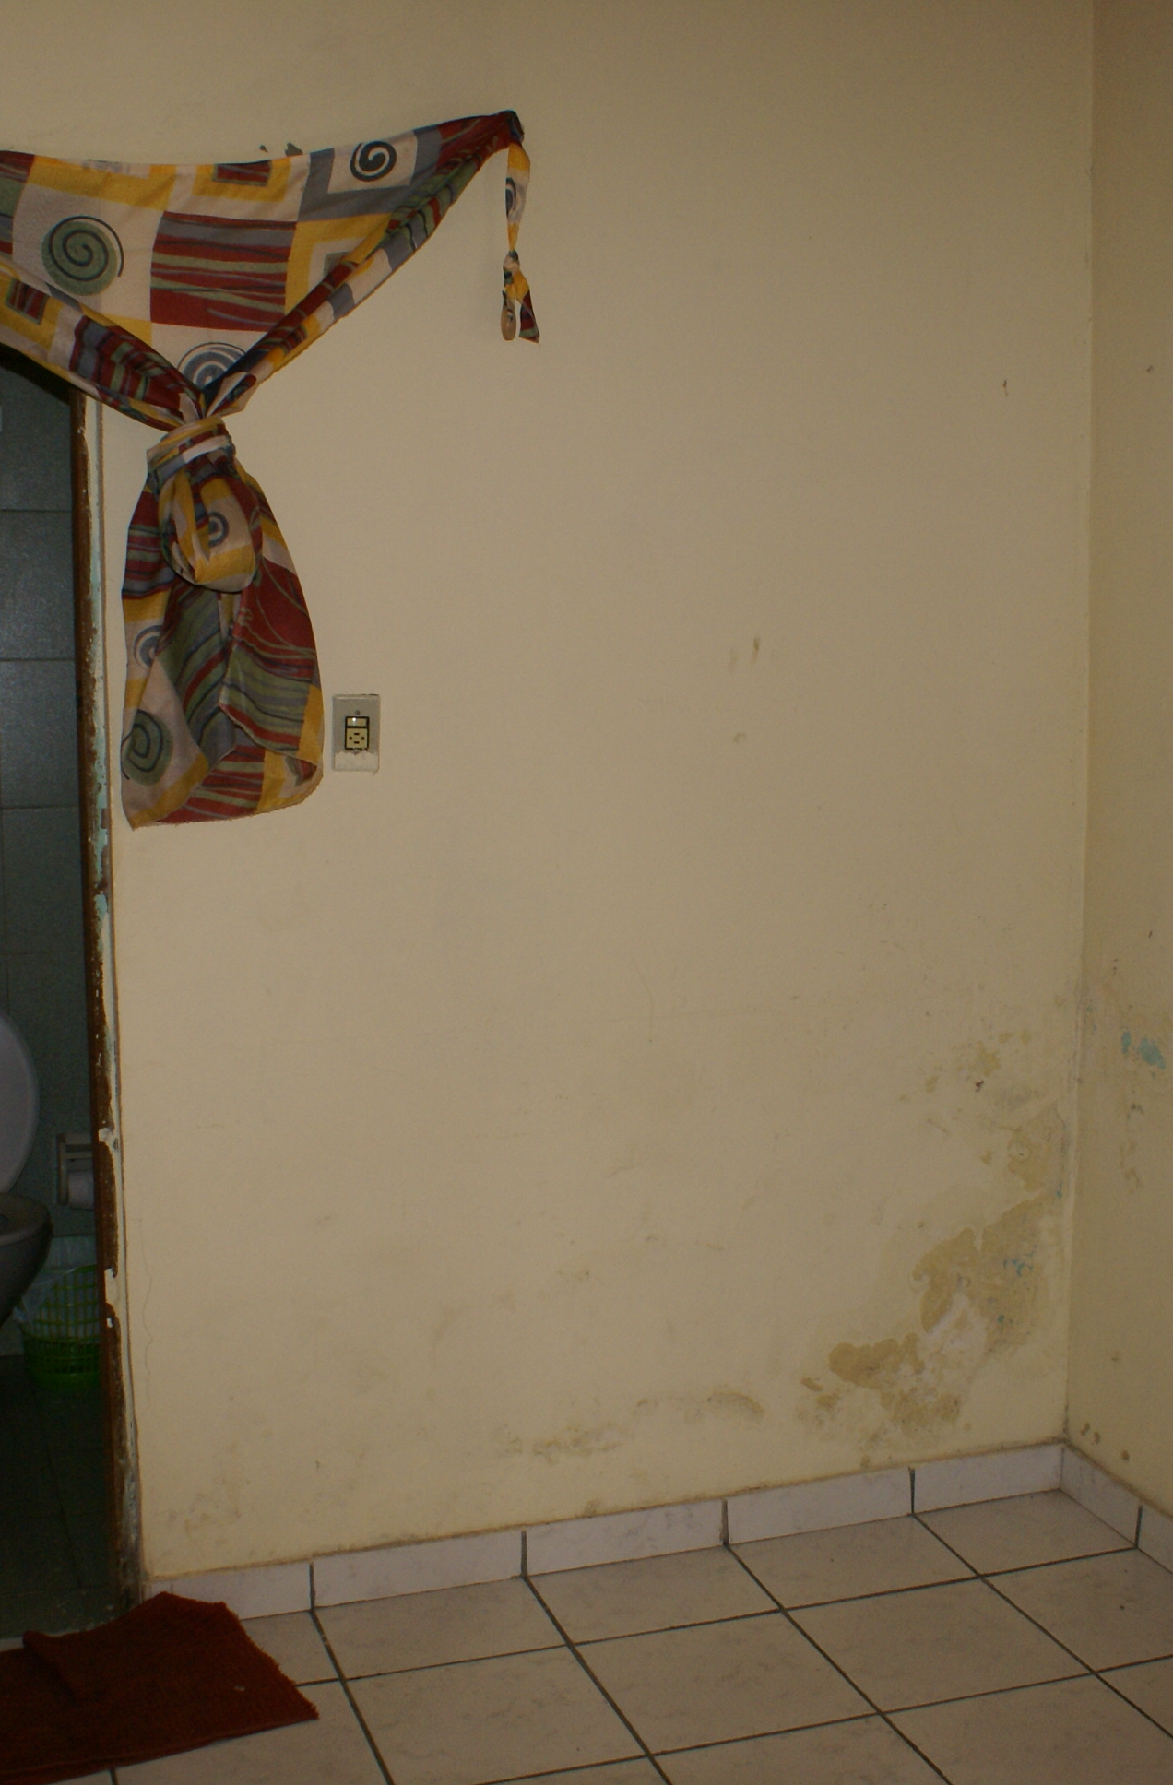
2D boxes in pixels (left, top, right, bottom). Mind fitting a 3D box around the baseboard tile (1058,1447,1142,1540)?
[{"bbox_3d":[0.868,1.029,3.410,0.012,0.082,0.237,-2,7,-18],"label":"baseboard tile"}]

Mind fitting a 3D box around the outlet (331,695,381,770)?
[{"bbox_3d":[-0.341,-0.236,2.990,0.072,0.115,0.014,-2,7,-18],"label":"outlet"}]

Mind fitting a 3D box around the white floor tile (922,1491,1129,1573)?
[{"bbox_3d":[0.732,1.081,3.368,0.293,0.012,0.234,-2,7,-18],"label":"white floor tile"}]

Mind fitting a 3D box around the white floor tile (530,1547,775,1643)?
[{"bbox_3d":[0.105,1.111,3.156,0.336,0.012,0.237,-2,7,-18],"label":"white floor tile"}]

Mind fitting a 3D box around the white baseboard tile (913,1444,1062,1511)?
[{"bbox_3d":[0.700,1.022,3.468,0.290,0.082,0.012,-2,7,-18],"label":"white baseboard tile"}]

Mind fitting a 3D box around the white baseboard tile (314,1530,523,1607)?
[{"bbox_3d":[-0.261,1.063,3.159,0.339,0.083,0.012,-2,7,-18],"label":"white baseboard tile"}]

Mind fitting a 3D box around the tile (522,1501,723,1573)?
[{"bbox_3d":[0.065,1.051,3.267,0.339,0.083,0.012,-2,7,-18],"label":"tile"}]

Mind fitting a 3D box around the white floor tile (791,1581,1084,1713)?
[{"bbox_3d":[0.519,1.122,2.990,0.339,0.012,0.339,-2,7,-18],"label":"white floor tile"}]

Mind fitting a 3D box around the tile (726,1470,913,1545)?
[{"bbox_3d":[0.397,1.039,3.370,0.338,0.082,0.012,-2,7,-18],"label":"tile"}]

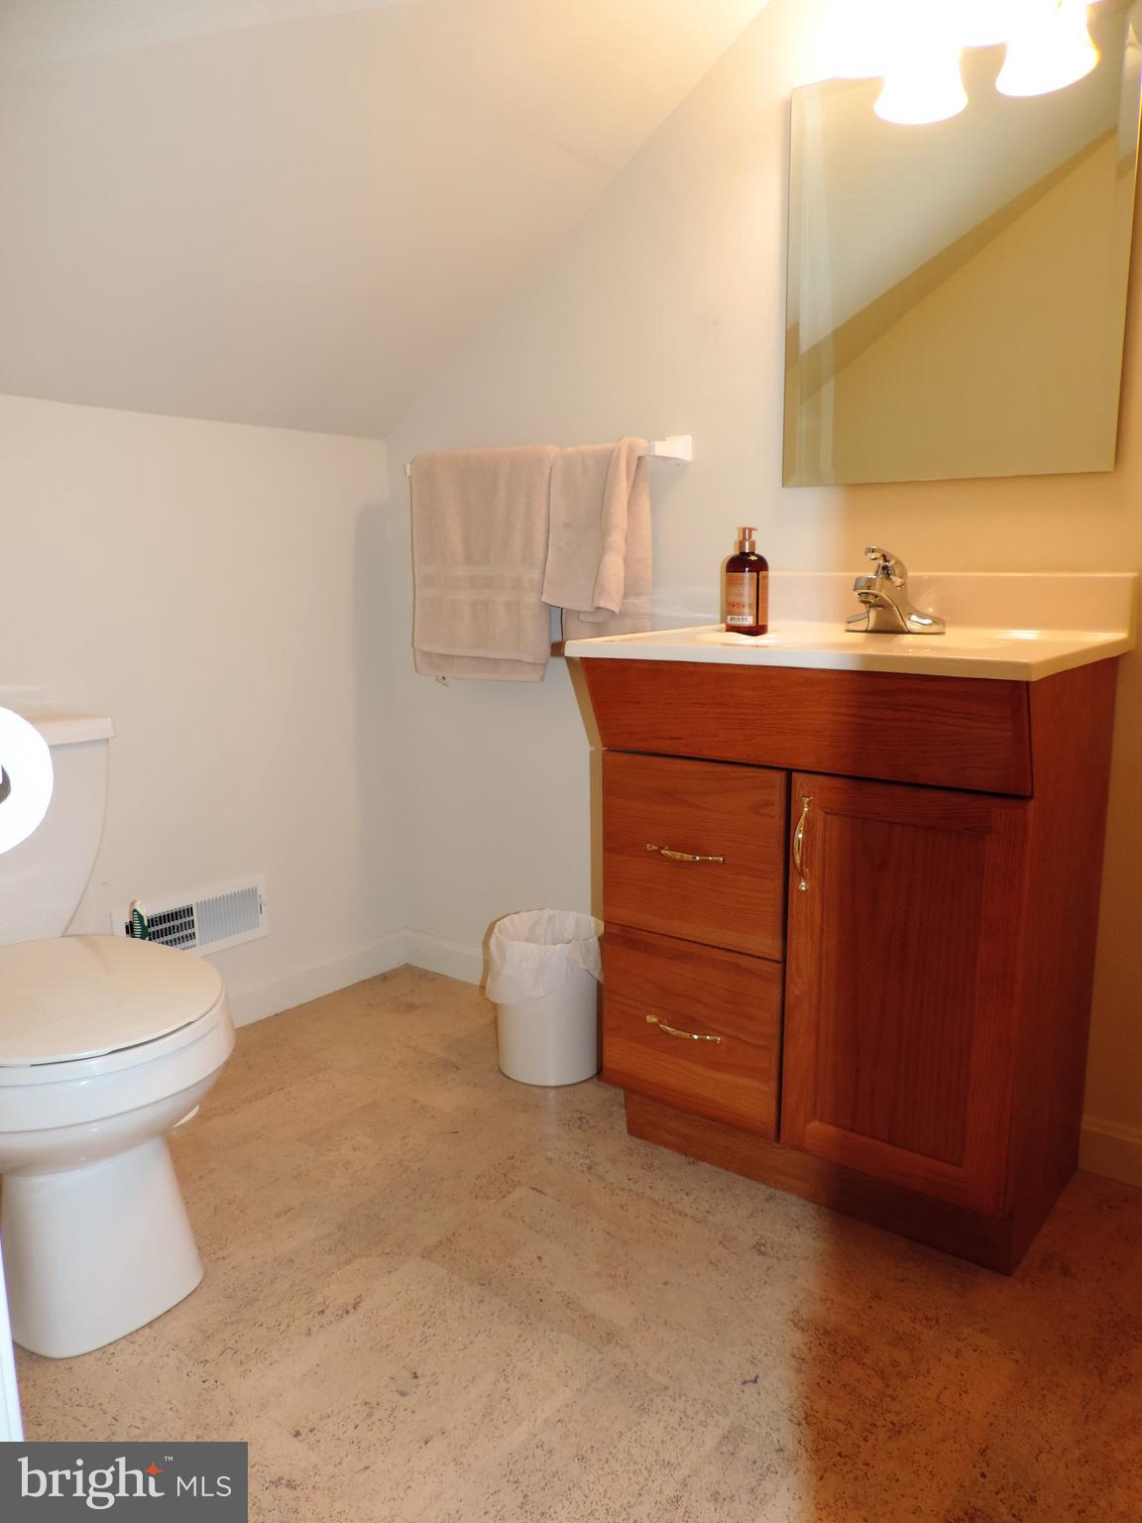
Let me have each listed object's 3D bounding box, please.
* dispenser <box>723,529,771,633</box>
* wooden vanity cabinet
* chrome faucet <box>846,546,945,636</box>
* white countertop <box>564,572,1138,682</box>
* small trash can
[{"bbox_3d":[0.278,-0.284,1.664,0.069,0.170,0.069,-1,10,0],"label":"dispenser"},{"bbox_3d":[0.400,0.244,1.576,0.613,0.802,0.494,7,13,38],"label":"wooden vanity cabinet"},{"bbox_3d":[0.480,-0.256,1.597,0.158,0.130,0.150,7,13,38],"label":"chrome faucet"},{"bbox_3d":[0.397,-0.206,1.502,0.635,0.110,0.504,7,13,38],"label":"white countertop"},{"bbox_3d":[-0.041,0.444,1.999,0.200,0.271,0.200,-1,10,0],"label":"small trash can"}]

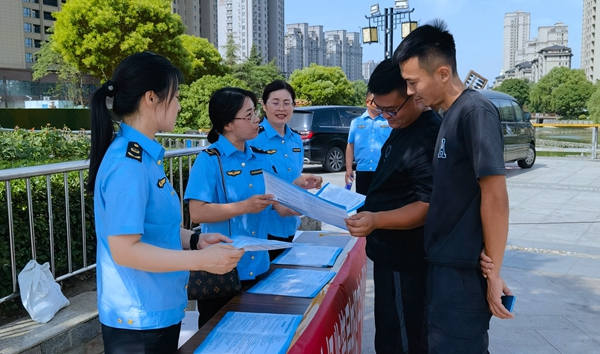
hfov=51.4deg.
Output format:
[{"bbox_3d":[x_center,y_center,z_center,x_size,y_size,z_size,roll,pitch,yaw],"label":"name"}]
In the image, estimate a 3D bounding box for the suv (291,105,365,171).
[{"bbox_3d":[1.438,-1.244,18.766,1.900,1.810,5.100,7,10,44],"label":"suv"}]

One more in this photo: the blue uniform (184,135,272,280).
[{"bbox_3d":[-0.295,0.124,2.651,0.260,0.600,0.430,5,9,39],"label":"blue uniform"}]

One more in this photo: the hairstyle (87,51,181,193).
[{"bbox_3d":[-0.491,-0.163,1.830,0.260,0.410,0.190,-3,8,-19],"label":"hairstyle"}]

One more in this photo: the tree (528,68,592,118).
[{"bbox_3d":[35.485,-11.374,85.000,8.500,7.100,8.000,0,7,0],"label":"tree"}]

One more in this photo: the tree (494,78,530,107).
[{"bbox_3d":[29.968,-11.070,88.000,5.800,5.900,5.800,0,7,0],"label":"tree"}]

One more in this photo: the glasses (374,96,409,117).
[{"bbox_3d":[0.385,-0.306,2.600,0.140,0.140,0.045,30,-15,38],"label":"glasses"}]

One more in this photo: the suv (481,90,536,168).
[{"bbox_3d":[3.677,-1.065,14.203,1.840,1.850,4.800,5,9,41],"label":"suv"}]

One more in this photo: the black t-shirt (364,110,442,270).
[{"bbox_3d":[0.477,0.048,2.600,0.340,0.650,0.480,-2,7,-14],"label":"black t-shirt"}]

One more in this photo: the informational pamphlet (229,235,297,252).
[{"bbox_3d":[-0.149,0.211,2.000,0.260,0.050,0.310,-2,7,-14],"label":"informational pamphlet"}]

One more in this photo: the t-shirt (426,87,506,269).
[{"bbox_3d":[0.578,-0.009,2.254,0.280,0.640,0.470,0,7,3],"label":"t-shirt"}]

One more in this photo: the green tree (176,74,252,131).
[{"bbox_3d":[-3.377,-2.546,23.864,3.100,2.620,3.000,0,7,0],"label":"green tree"}]

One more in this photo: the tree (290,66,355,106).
[{"bbox_3d":[1.447,-5.486,42.000,4.500,4.100,4.500,0,7,0],"label":"tree"}]

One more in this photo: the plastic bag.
[{"bbox_3d":[-1.373,0.606,3.391,0.180,0.330,0.270,2,7,18],"label":"plastic bag"}]

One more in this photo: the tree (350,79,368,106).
[{"bbox_3d":[3.699,-4.651,39.730,3.400,3.100,3.400,0,7,0],"label":"tree"}]

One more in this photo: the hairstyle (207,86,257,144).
[{"bbox_3d":[-0.291,-0.265,2.650,0.210,0.250,0.180,4,8,30],"label":"hairstyle"}]

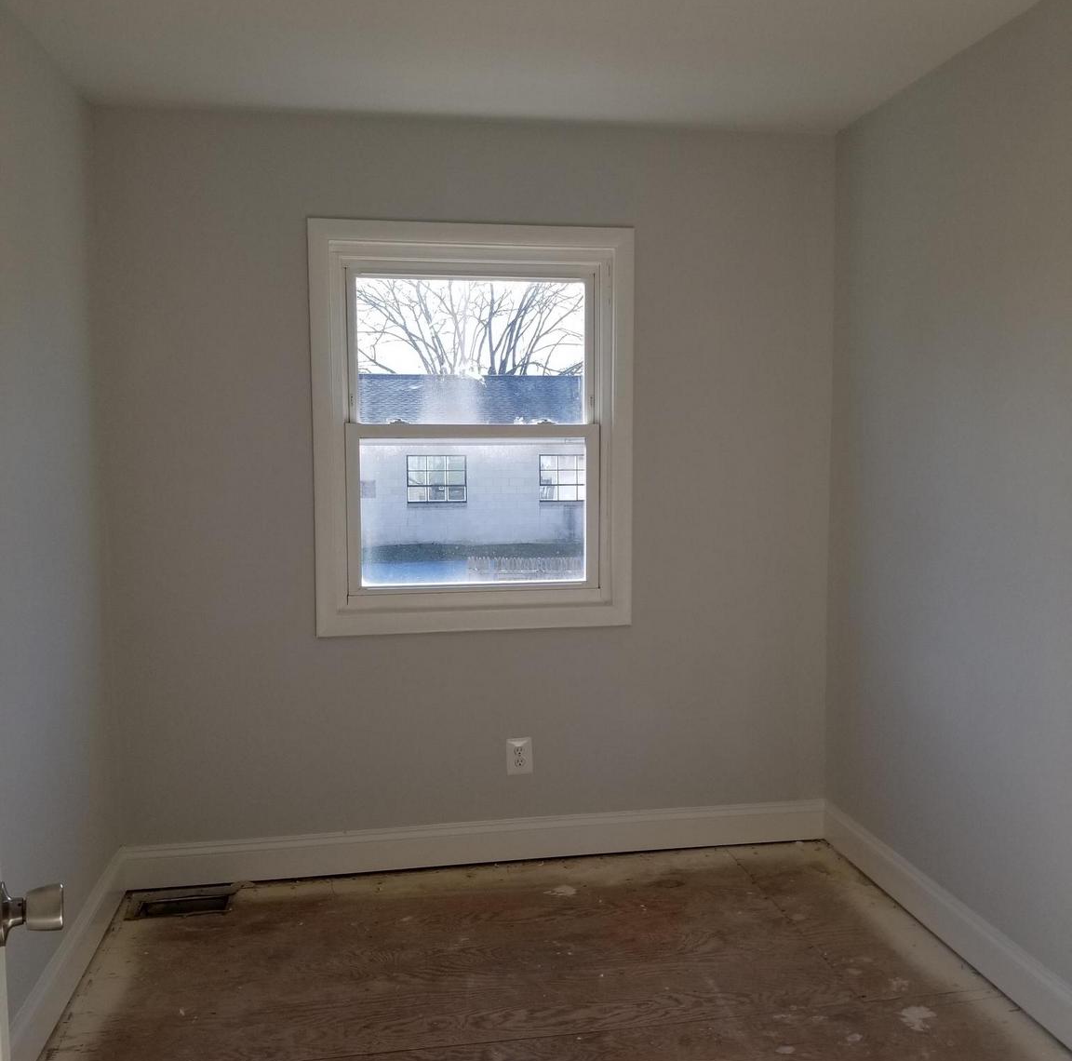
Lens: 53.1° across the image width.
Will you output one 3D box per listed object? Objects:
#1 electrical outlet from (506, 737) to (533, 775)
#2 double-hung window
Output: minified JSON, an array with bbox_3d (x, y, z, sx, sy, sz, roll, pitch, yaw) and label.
[{"bbox_3d":[-0.055,0.753,3.585,0.082,0.123,0.010,-1,5,-9],"label":"electrical outlet"},{"bbox_3d":[-0.197,-0.327,3.507,1.035,1.310,0.110,-1,5,-9],"label":"double-hung window"}]

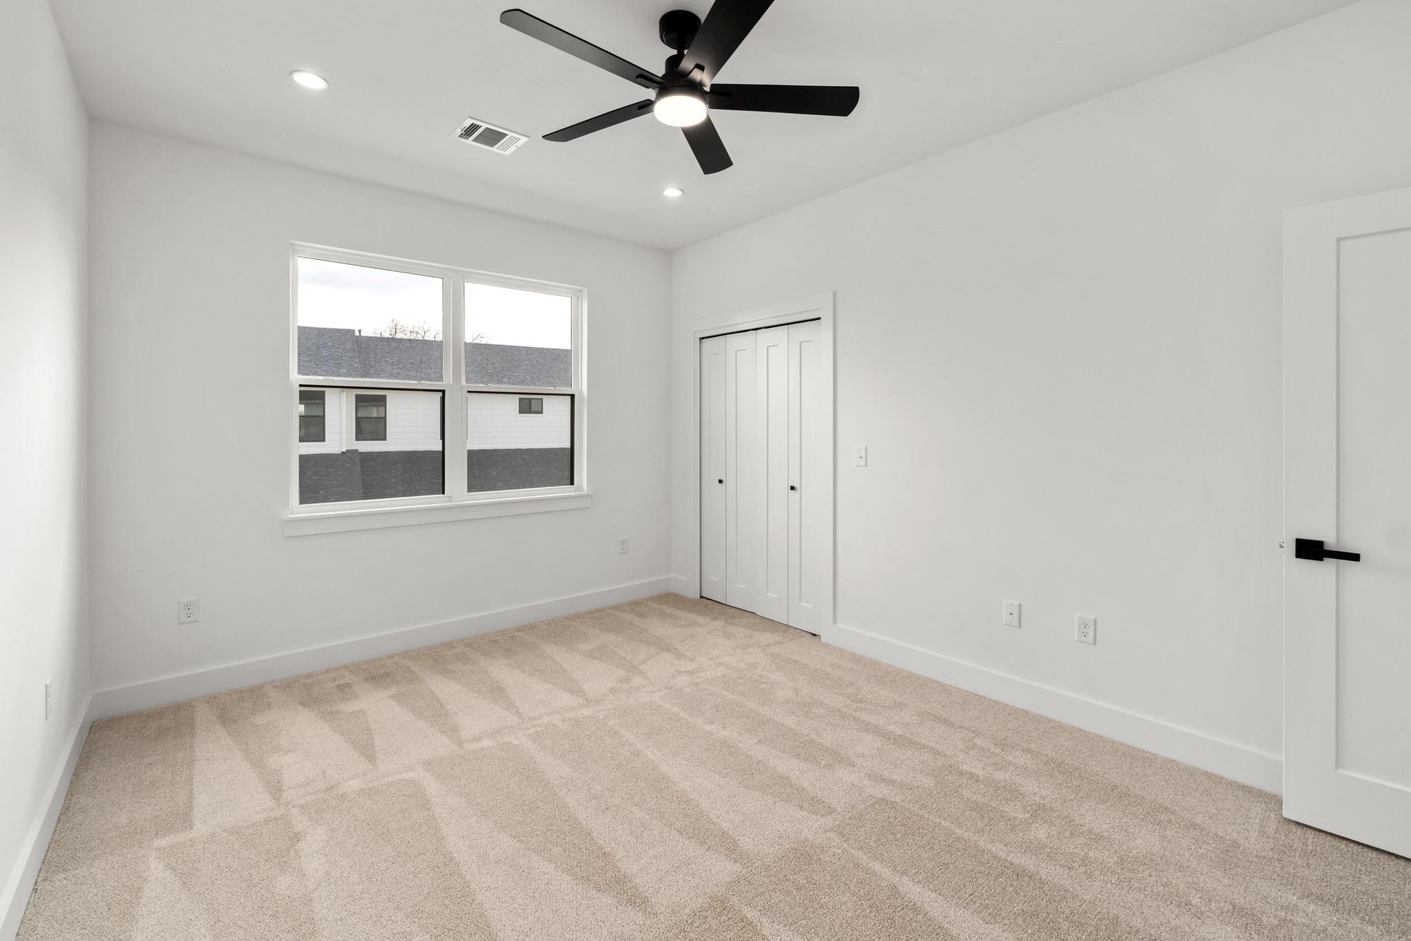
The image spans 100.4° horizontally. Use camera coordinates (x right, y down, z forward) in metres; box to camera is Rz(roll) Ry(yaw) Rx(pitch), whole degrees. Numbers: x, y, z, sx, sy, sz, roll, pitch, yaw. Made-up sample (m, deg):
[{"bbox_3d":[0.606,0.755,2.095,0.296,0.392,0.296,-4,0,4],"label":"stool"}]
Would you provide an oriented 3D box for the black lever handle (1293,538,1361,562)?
[{"bbox_3d":[1.981,0.260,1.874,0.062,0.064,0.145,-3,4,-41],"label":"black lever handle"}]

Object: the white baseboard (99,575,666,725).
[{"bbox_3d":[-1.504,0.990,3.704,3.270,0.135,0.020,-4,5,-41],"label":"white baseboard"}]

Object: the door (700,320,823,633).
[{"bbox_3d":[0.356,0.010,4.107,0.045,1.980,1.160,-2,3,-41],"label":"door"}]

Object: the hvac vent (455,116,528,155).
[{"bbox_3d":[-1.039,-1.593,2.830,0.290,0.020,0.250,-4,5,-41],"label":"hvac vent"}]

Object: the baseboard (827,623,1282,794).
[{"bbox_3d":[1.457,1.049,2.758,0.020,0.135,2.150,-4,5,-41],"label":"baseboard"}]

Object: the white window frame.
[{"bbox_3d":[-1.544,-0.484,3.713,1.810,1.570,0.100,-2,3,-41],"label":"white window frame"}]

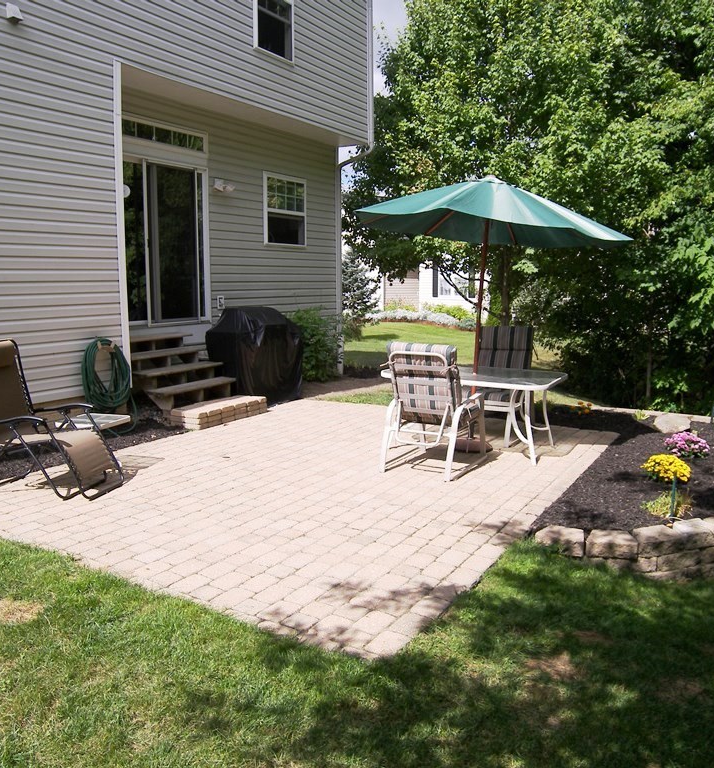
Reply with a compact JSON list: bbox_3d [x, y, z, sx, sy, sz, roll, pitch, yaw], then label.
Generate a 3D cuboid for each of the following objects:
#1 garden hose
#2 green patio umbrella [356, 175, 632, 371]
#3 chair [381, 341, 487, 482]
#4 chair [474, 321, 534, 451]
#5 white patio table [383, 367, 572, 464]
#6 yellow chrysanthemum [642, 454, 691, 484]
[{"bbox_3d":[-2.492,0.005,7.120,0.260,0.900,0.500,5,10,31],"label":"garden hose"},{"bbox_3d":[1.154,-0.624,6.560,2.480,2.520,2.480,4,8,-1],"label":"green patio umbrella"},{"bbox_3d":[0.690,0.157,6.119,0.630,1.100,0.880,4,9,27],"label":"chair"},{"bbox_3d":[1.380,-0.002,7.187,0.630,1.100,0.880,4,9,26],"label":"chair"},{"bbox_3d":[1.060,0.270,6.681,1.640,0.710,1.070,4,9,26],"label":"white patio table"},{"bbox_3d":[2.371,0.624,5.571,0.390,0.240,0.380,0,8,0],"label":"yellow chrysanthemum"}]

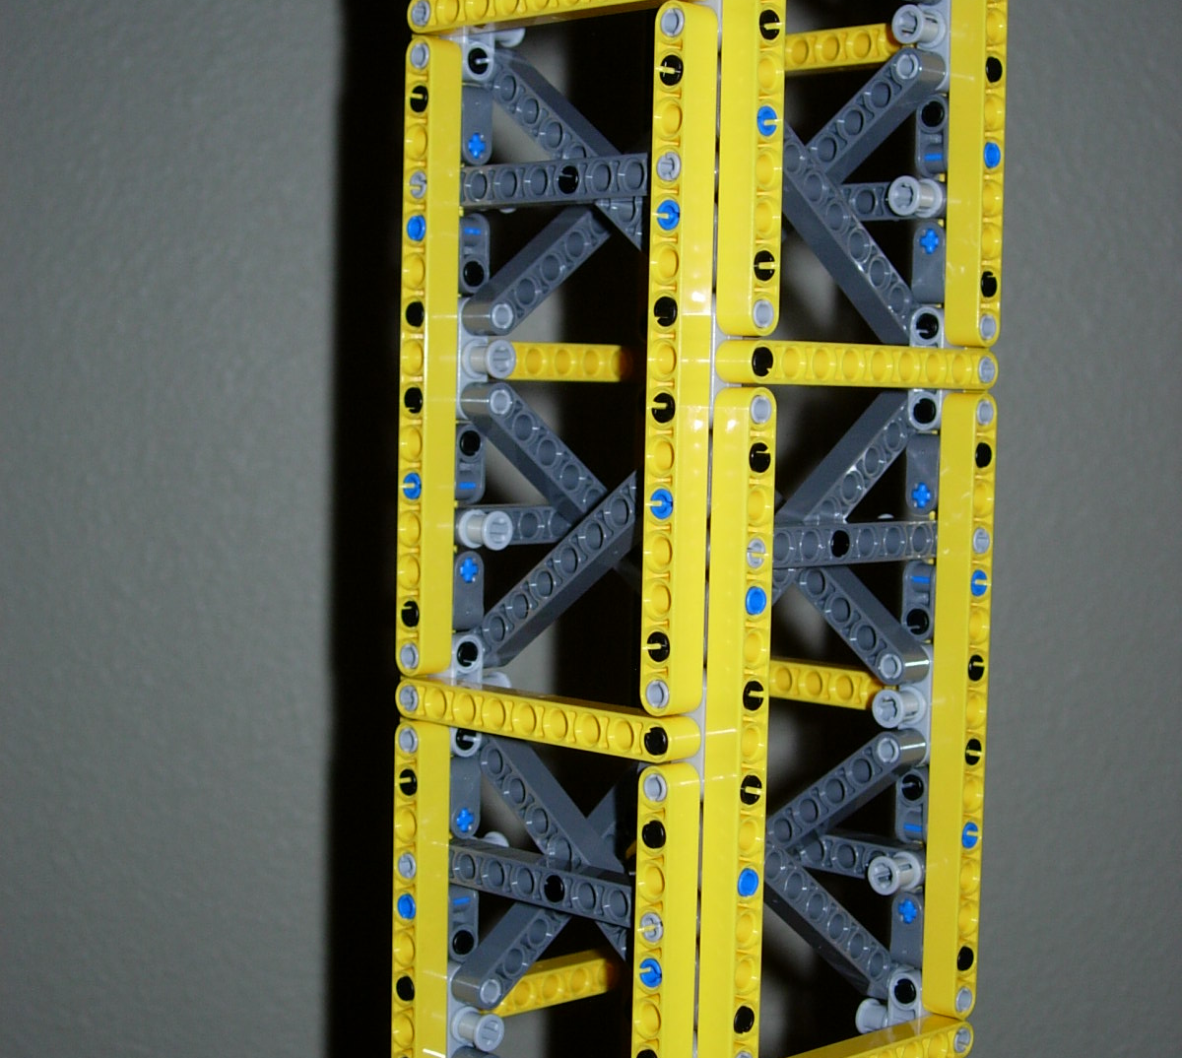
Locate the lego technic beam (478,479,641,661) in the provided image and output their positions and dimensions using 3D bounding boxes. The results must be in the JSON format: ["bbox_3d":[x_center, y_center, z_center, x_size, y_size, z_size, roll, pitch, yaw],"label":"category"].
[{"bbox_3d":[0.003,0.001,0.428,0.008,0.007,0.087,-2,-32,-45],"label":"lego technic beam"}]

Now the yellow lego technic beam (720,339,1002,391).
[{"bbox_3d":[0.049,-0.029,0.415,0.008,0.007,0.071,5,5,45],"label":"yellow lego technic beam"}]

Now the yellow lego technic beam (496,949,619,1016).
[{"bbox_3d":[-0.010,0.093,0.475,0.071,0.007,0.008,-2,5,-45],"label":"yellow lego technic beam"}]

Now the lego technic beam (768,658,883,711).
[{"bbox_3d":[0.048,0.031,0.471,0.008,0.007,0.071,-2,5,-45],"label":"lego technic beam"}]

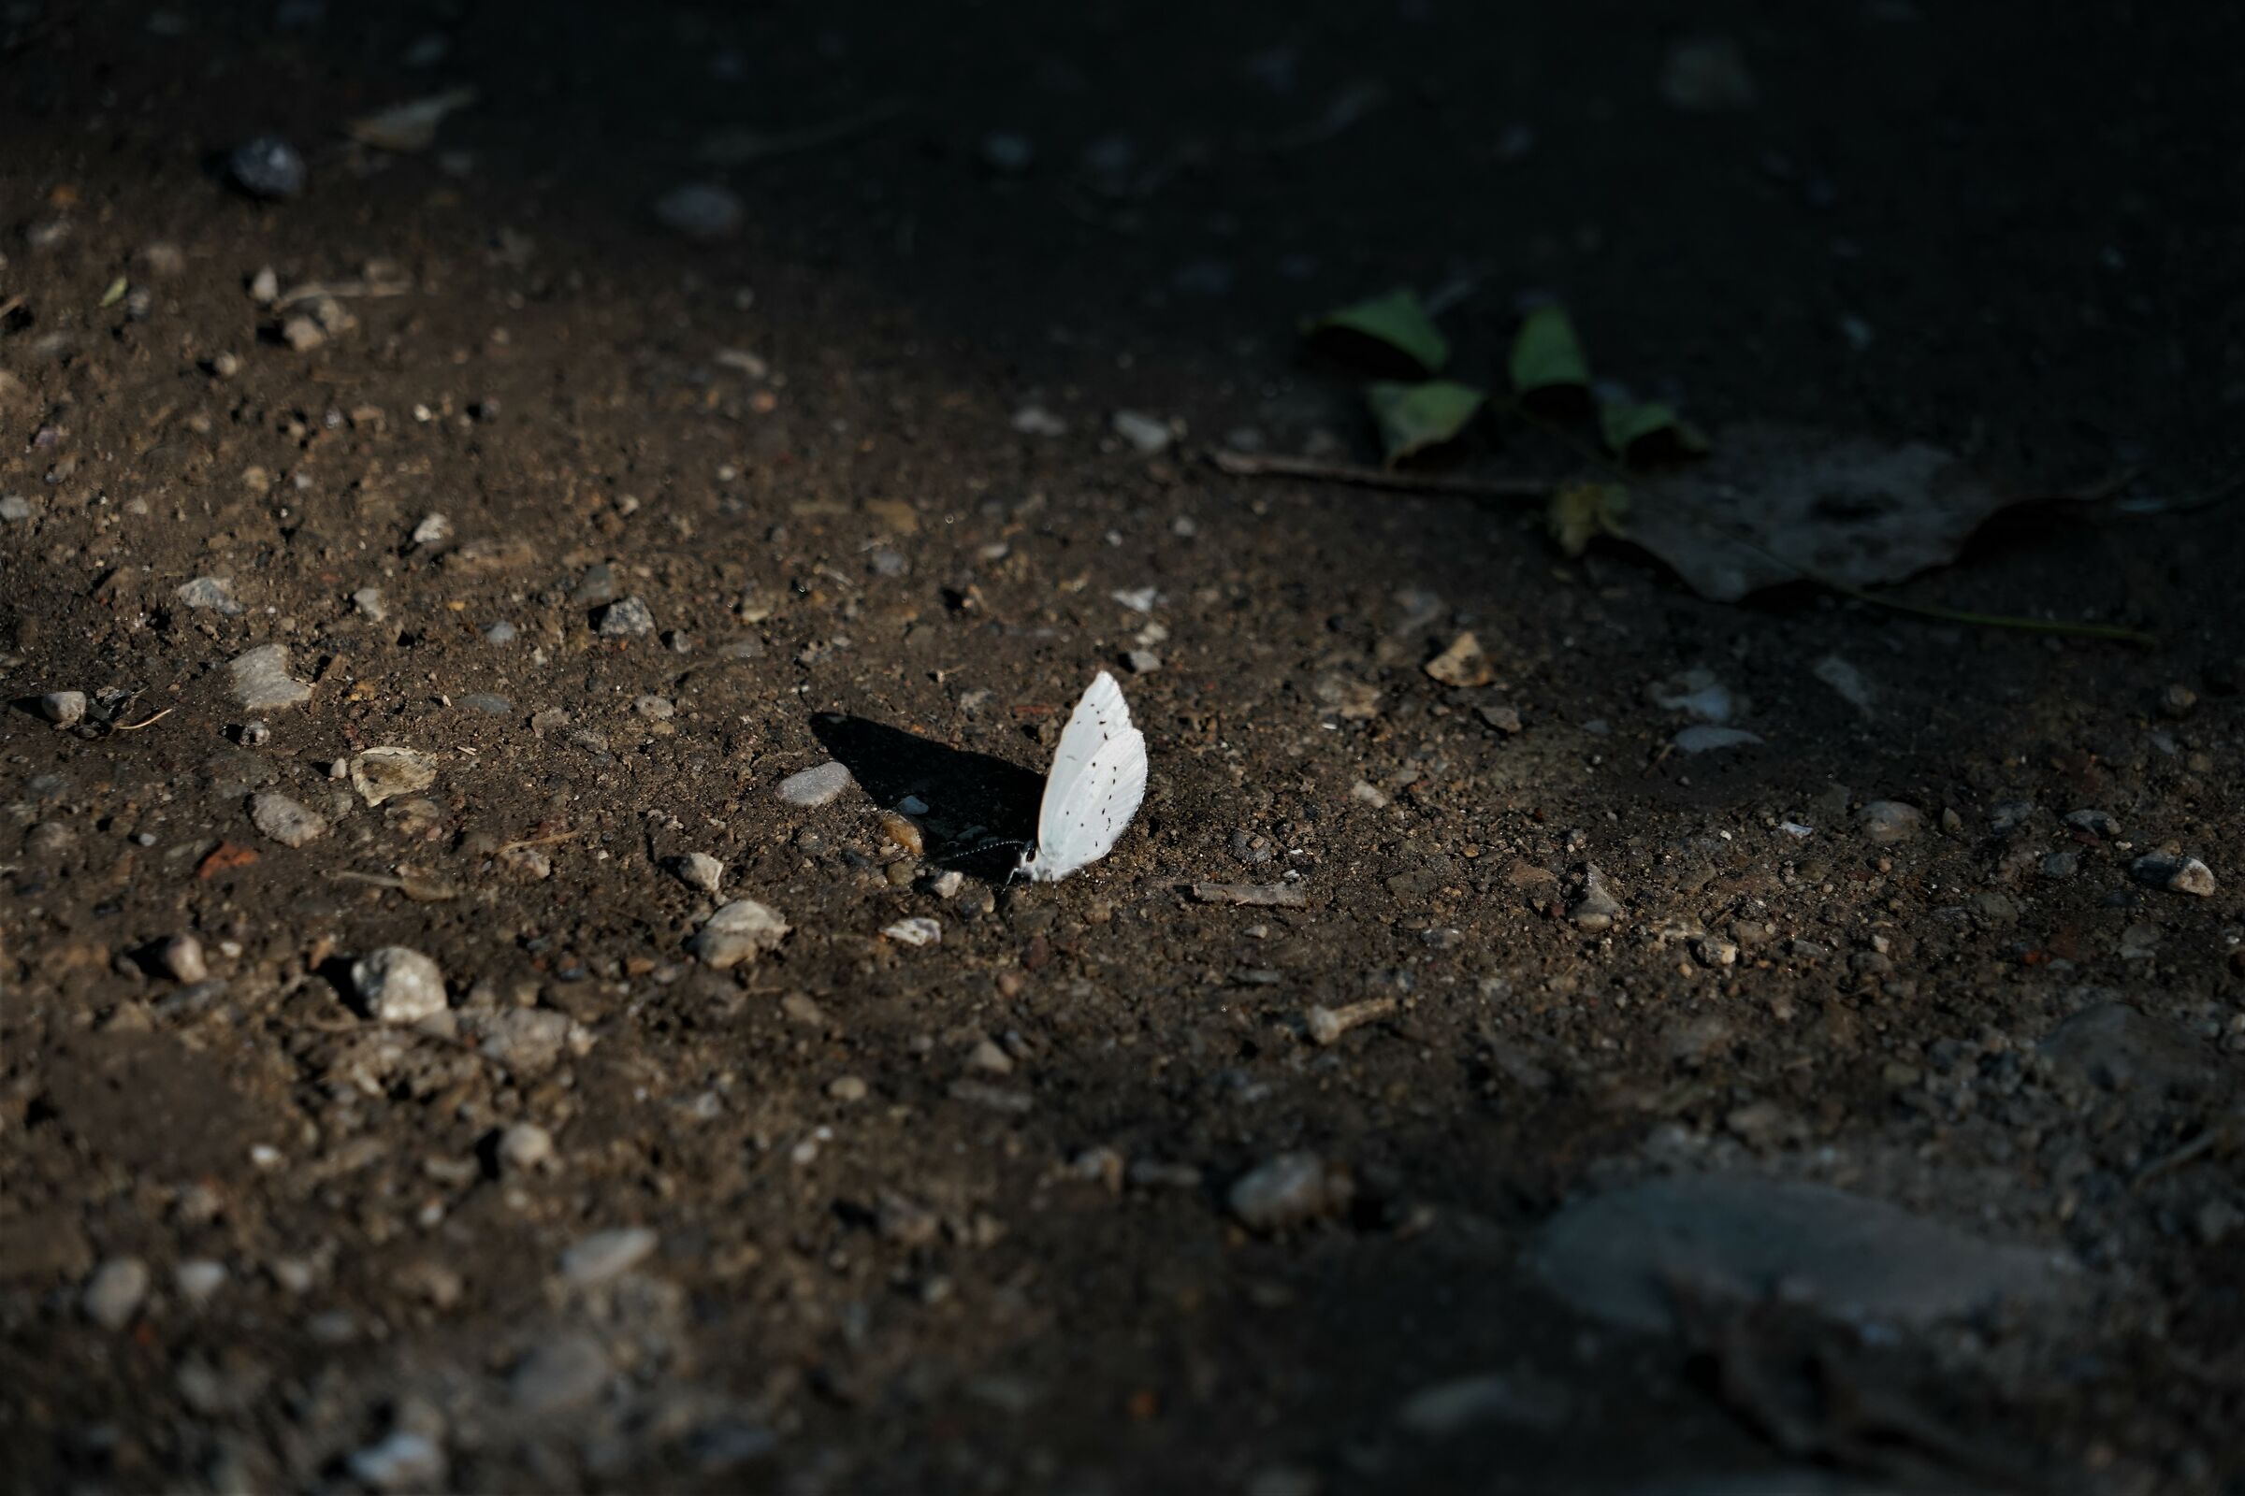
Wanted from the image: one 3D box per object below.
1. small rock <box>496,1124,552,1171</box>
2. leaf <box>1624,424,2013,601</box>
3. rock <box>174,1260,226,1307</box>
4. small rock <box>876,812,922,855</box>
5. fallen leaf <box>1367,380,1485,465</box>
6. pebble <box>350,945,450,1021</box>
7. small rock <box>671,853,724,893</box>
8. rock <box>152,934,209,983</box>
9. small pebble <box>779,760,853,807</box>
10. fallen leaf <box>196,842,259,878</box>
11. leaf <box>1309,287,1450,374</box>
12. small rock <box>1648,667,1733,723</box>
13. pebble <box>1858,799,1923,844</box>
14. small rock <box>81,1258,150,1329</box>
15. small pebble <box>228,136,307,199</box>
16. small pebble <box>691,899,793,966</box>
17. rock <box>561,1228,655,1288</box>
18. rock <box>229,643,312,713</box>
[{"bbox_3d":[-0.041,0.027,1.018,0.004,0.003,0.004,4,37,0],"label":"small rock"},{"bbox_3d":[0.051,-0.017,1.103,0.029,0.005,0.019,5,33,0],"label":"leaf"},{"bbox_3d":[-0.064,0.037,1.042,0.004,0.002,0.003,0,39,0],"label":"rock"},{"bbox_3d":[-0.016,0.006,1.050,0.003,0.002,0.004,4,37,0],"label":"small rock"},{"bbox_3d":[0.023,-0.024,1.117,0.009,0.003,0.006,0,39,0],"label":"fallen leaf"},{"bbox_3d":[-0.050,0.016,1.031,0.007,0.005,0.006,4,37,0],"label":"pebble"},{"bbox_3d":[-0.030,0.009,1.054,0.004,0.002,0.004,5,33,0],"label":"small rock"},{"bbox_3d":[-0.065,0.015,1.033,0.004,0.003,0.004,4,37,0],"label":"rock"},{"bbox_3d":[-0.024,0.003,1.148,0.006,0.003,0.005,-17,37,-34],"label":"small pebble"},{"bbox_3d":[-0.068,0.008,1.131,0.005,0.001,0.004,-7,32,-21],"label":"fallen leaf"},{"bbox_3d":[0.019,-0.031,1.099,0.010,0.005,0.008,4,37,0],"label":"leaf"},{"bbox_3d":[0.041,-0.004,1.068,0.006,0.002,0.005,4,37,0],"label":"small rock"},{"bbox_3d":[0.055,0.005,1.082,0.005,0.003,0.004,0,39,0],"label":"pebble"},{"bbox_3d":[-0.068,0.037,1.006,0.005,0.004,0.006,5,33,0],"label":"small rock"},{"bbox_3d":[-0.063,-0.043,1.109,0.006,0.004,0.005,4,37,0],"label":"small pebble"},{"bbox_3d":[-0.027,0.013,1.071,0.007,0.004,0.006,0,39,0],"label":"small pebble"},{"bbox_3d":[-0.036,0.035,1.044,0.007,0.003,0.004,-24,45,-26],"label":"rock"},{"bbox_3d":[-0.061,-0.005,1.072,0.006,0.004,0.007,5,33,0],"label":"rock"}]

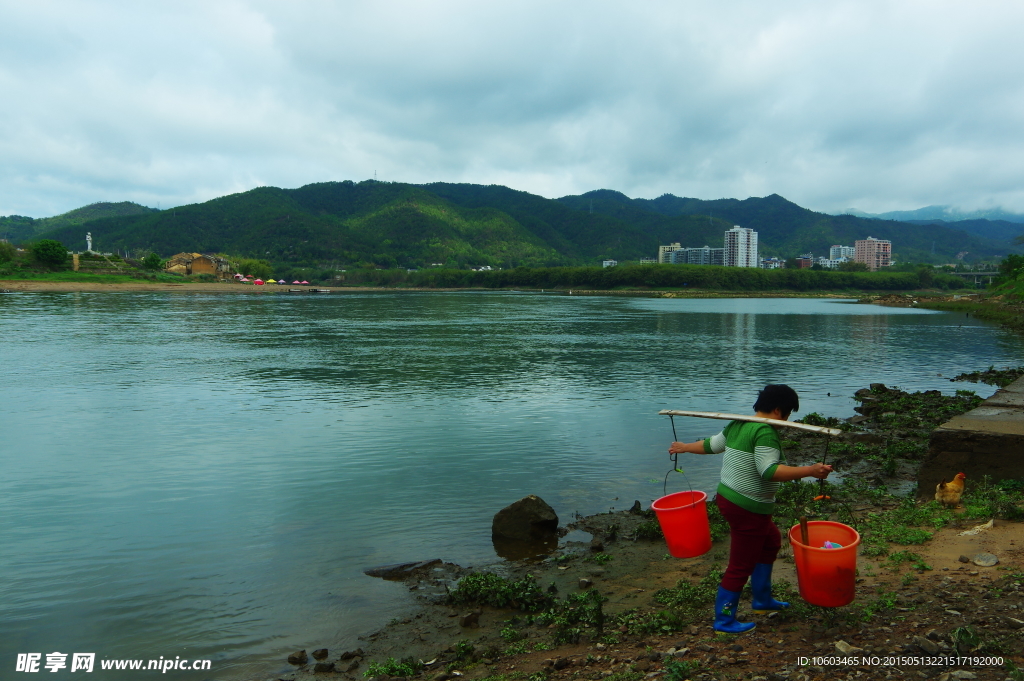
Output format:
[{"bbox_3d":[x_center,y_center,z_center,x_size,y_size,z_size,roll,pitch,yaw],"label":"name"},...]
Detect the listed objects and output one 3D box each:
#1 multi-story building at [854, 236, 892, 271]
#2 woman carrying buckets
[{"bbox_3d":[376.000,-89.000,798.000,26.000,38.000,26.000,-2,5,-22],"label":"multi-story building"},{"bbox_3d":[1.490,1.000,4.740,0.700,1.490,0.930,-2,5,-27],"label":"woman carrying buckets"}]

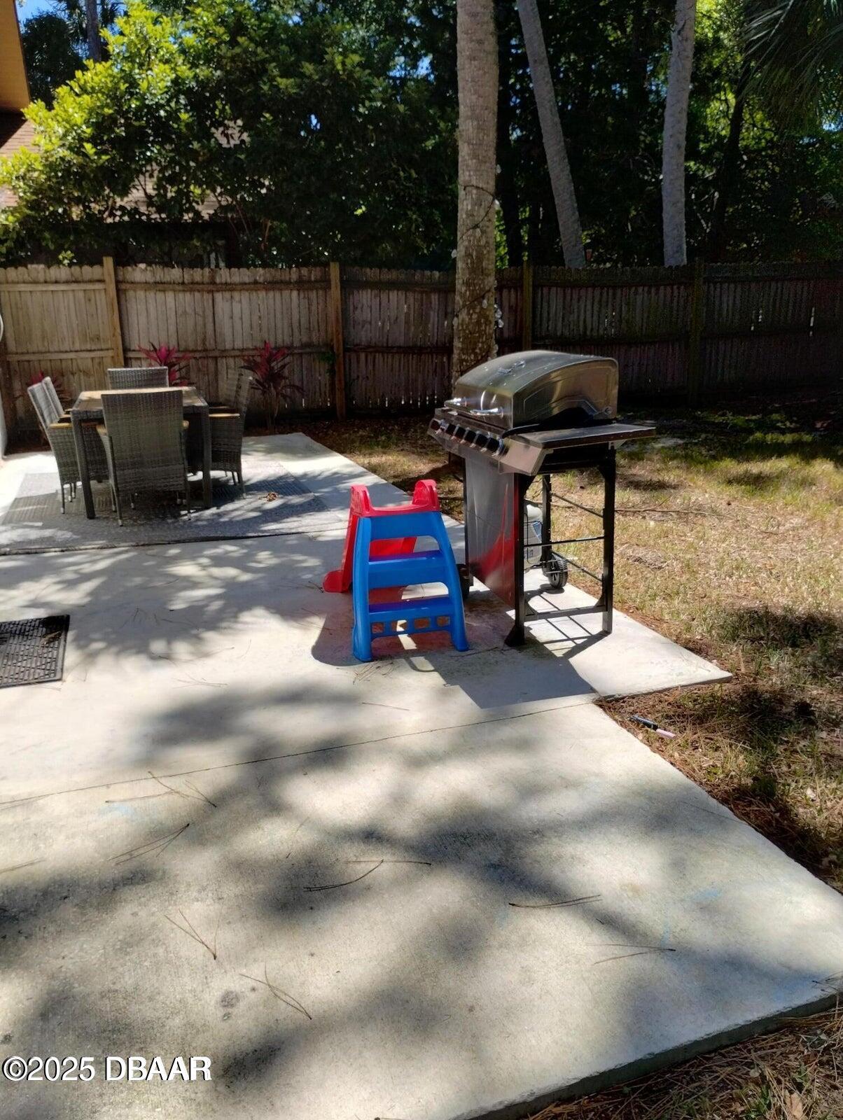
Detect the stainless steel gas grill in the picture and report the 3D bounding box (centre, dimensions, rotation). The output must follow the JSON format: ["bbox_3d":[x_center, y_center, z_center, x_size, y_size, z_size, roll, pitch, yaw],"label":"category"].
[{"bbox_3d":[0.473,-0.303,3.977,0.620,1.170,1.100,-6,16,-16],"label":"stainless steel gas grill"}]

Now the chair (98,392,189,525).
[{"bbox_3d":[-1.892,-0.736,6.246,0.570,0.890,0.600,-6,16,-16],"label":"chair"}]

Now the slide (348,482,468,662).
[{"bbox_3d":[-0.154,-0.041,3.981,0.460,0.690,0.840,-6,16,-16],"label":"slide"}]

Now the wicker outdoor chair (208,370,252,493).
[{"bbox_3d":[-1.580,-0.936,6.929,0.600,0.890,0.570,-6,16,-16],"label":"wicker outdoor chair"}]

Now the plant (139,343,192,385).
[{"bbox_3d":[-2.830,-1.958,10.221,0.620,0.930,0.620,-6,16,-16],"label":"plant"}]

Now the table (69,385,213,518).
[{"bbox_3d":[-2.141,-0.878,7.028,0.900,0.740,1.520,-6,16,-16],"label":"table"}]

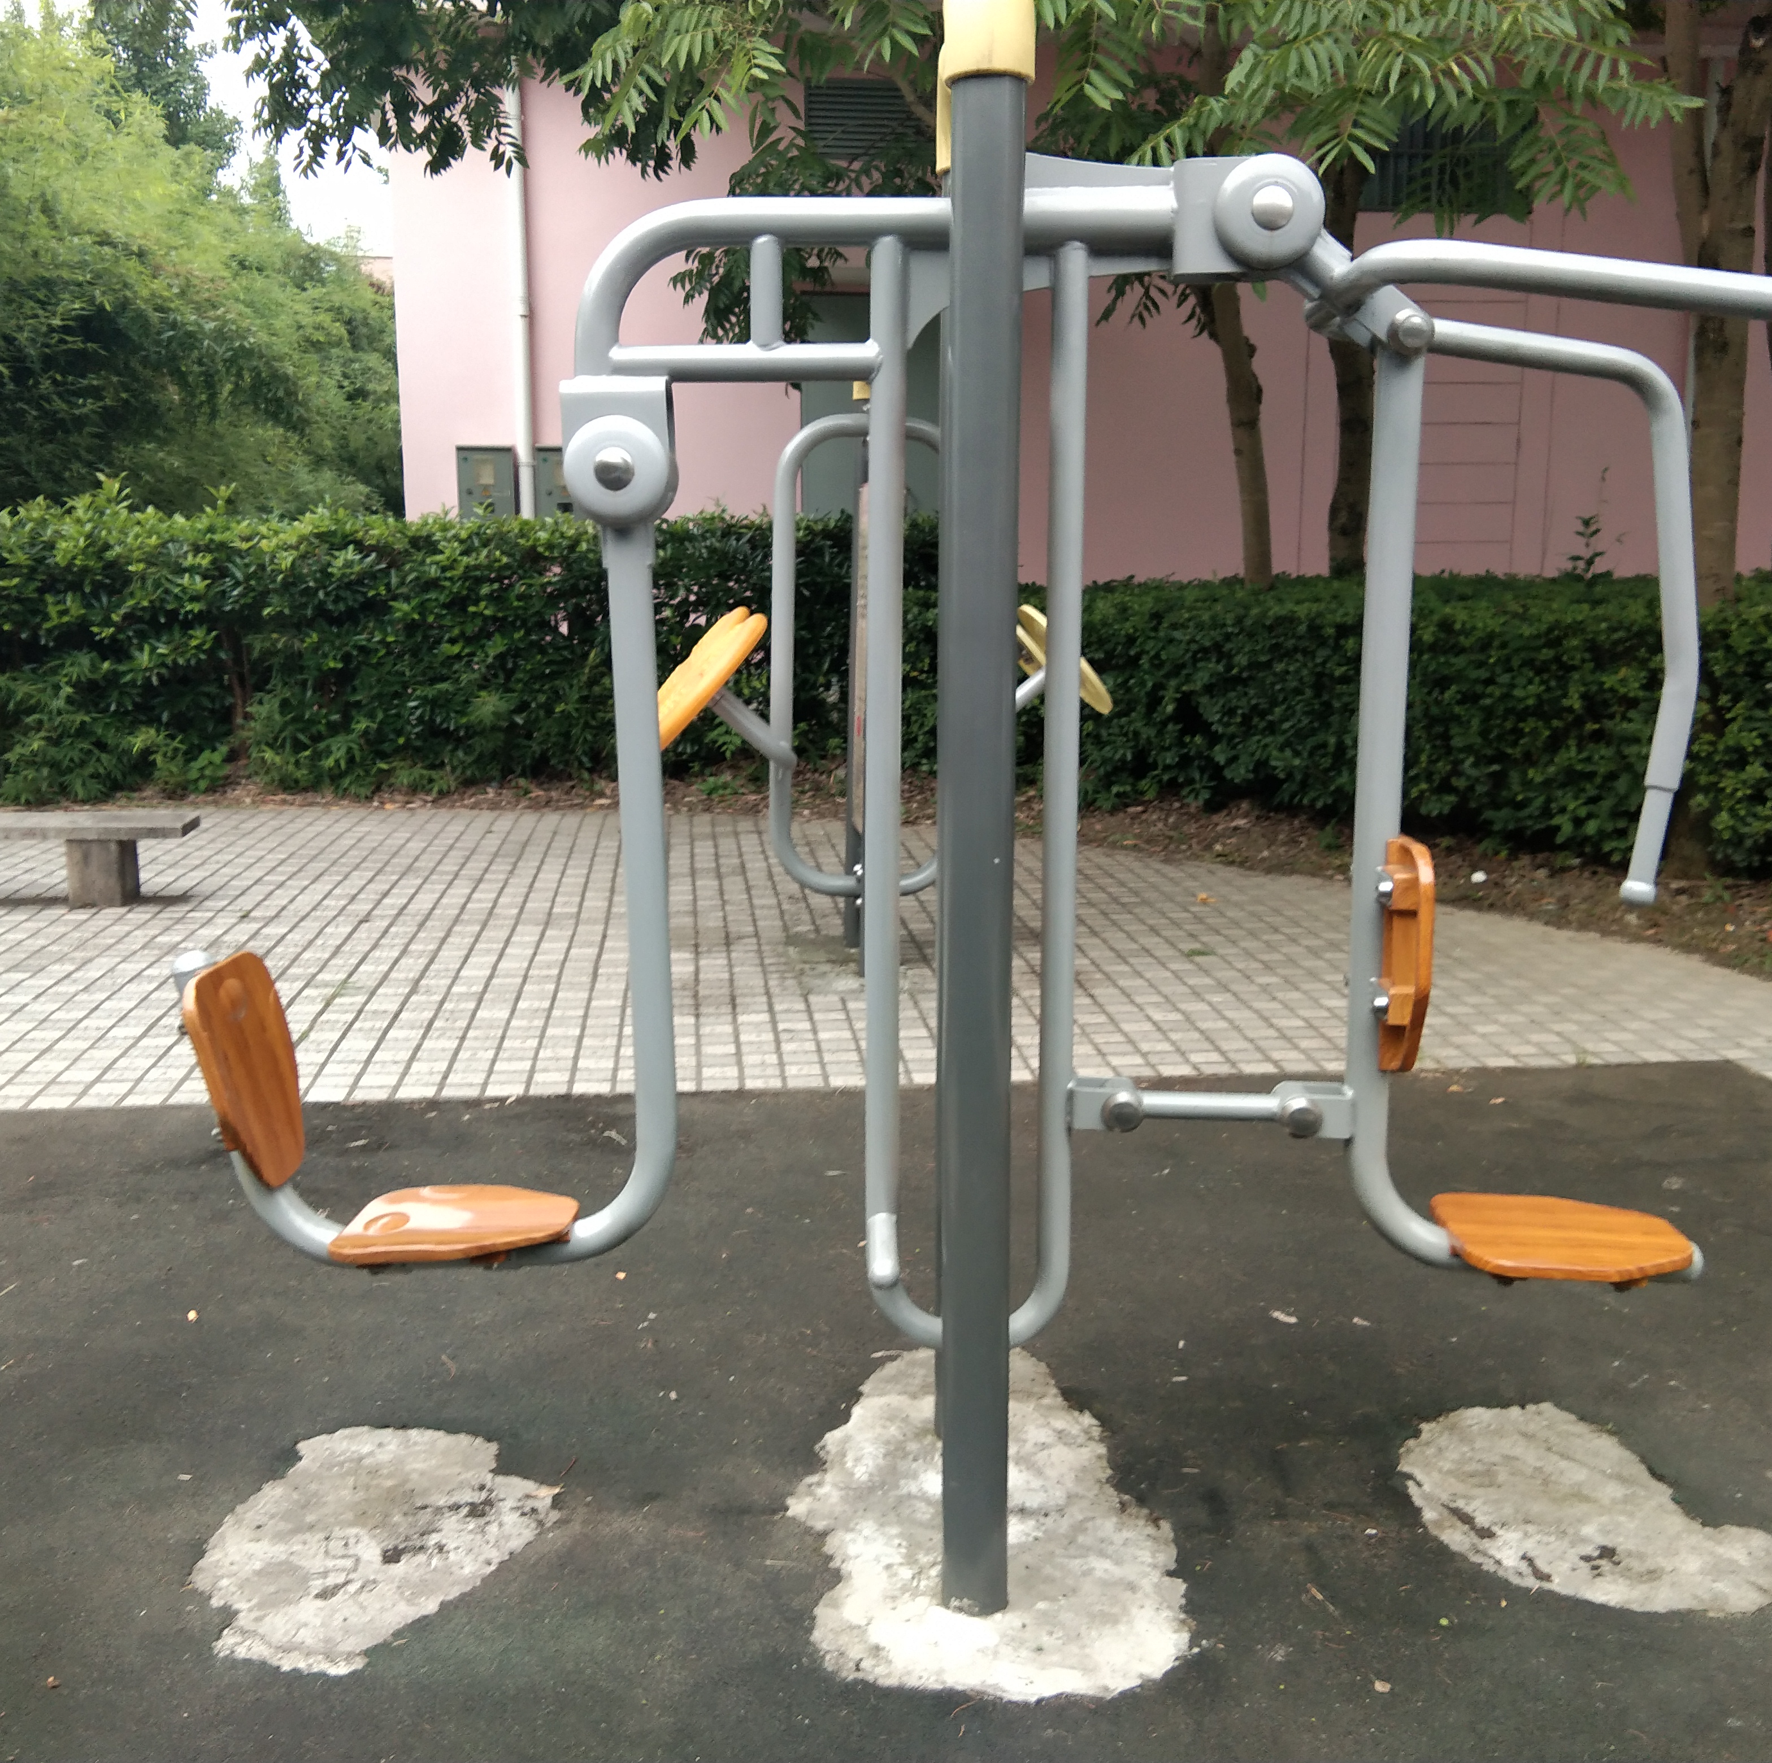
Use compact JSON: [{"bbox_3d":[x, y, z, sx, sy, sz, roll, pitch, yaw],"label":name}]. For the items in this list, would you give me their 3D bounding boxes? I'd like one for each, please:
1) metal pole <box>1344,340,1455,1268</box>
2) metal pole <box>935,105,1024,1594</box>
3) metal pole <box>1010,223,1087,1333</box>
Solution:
[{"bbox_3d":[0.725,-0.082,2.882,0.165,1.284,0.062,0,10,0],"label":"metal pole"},{"bbox_3d":[0.120,-0.006,2.631,0.087,1.970,0.087,0,10,0],"label":"metal pole"},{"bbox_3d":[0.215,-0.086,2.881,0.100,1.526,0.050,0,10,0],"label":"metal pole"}]

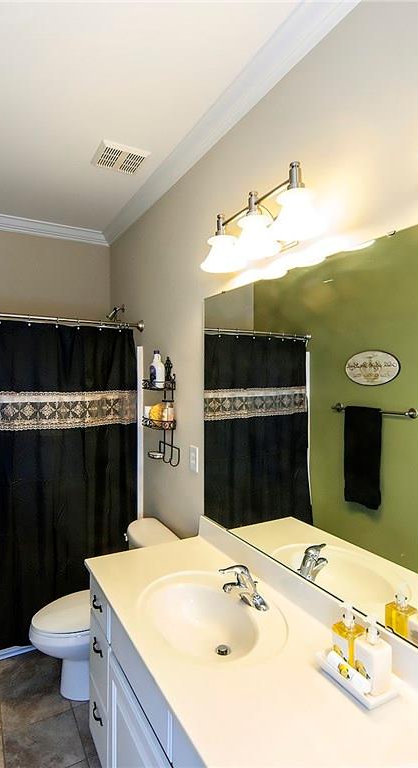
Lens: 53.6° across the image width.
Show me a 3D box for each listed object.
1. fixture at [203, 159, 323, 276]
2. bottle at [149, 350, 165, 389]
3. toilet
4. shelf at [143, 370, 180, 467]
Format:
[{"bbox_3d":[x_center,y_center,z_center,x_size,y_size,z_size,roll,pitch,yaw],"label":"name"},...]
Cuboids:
[{"bbox_3d":[0.171,-0.567,1.447,0.200,0.210,0.600,0,1,-30],"label":"fixture"},{"bbox_3d":[-0.290,-0.086,2.307,0.060,0.210,0.080,0,1,-30],"label":"bottle"},{"bbox_3d":[-0.534,1.190,2.155,0.720,0.750,0.440,0,1,-30],"label":"toilet"},{"bbox_3d":[-0.273,0.173,2.297,0.140,0.550,0.260,0,1,-30],"label":"shelf"}]

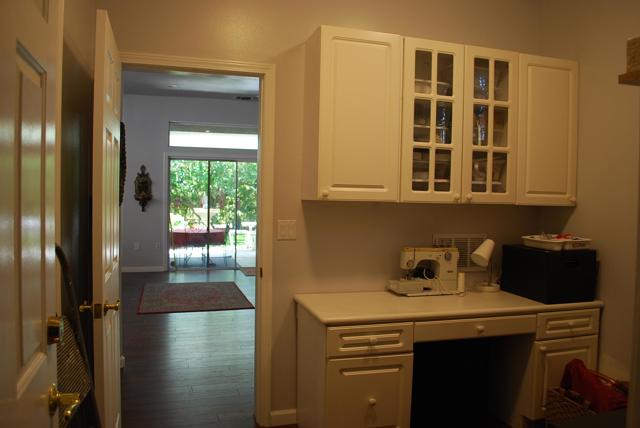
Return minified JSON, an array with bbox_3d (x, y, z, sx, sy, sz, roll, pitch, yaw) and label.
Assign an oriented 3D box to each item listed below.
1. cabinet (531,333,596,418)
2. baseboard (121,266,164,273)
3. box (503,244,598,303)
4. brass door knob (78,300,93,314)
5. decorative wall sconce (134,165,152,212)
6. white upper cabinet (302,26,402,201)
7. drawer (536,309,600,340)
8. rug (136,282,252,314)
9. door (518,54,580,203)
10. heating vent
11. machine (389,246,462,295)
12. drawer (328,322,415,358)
[{"bbox_3d":[1.434,0.944,2.790,0.457,0.443,0.033,0,2,-18],"label":"cabinet"},{"bbox_3d":[-3.150,0.984,8.506,0.738,0.094,0.020,0,2,-18],"label":"baseboard"},{"bbox_3d":[1.420,0.366,3.026,0.385,0.295,0.430,0,2,-18],"label":"box"},{"bbox_3d":[-0.893,0.358,1.830,0.056,0.052,0.075,0,2,-17],"label":"brass door knob"},{"bbox_3d":[-3.086,-0.444,8.415,0.293,0.837,0.130,0,2,-18],"label":"decorative wall sconce"},{"bbox_3d":[0.182,-0.531,2.756,0.483,0.920,0.316,0,2,-18],"label":"white upper cabinet"},{"bbox_3d":[1.388,0.634,2.941,0.457,0.154,0.380,0,2,-18],"label":"drawer"},{"bbox_3d":[-1.689,1.081,6.438,1.333,0.012,1.931,0,2,-17],"label":"rug"},{"bbox_3d":[1.397,-0.506,2.947,0.470,0.909,0.027,0,2,-17],"label":"door"},{"bbox_3d":[0.942,0.260,3.179,0.415,0.257,0.025,0,2,-18],"label":"heating vent"},{"bbox_3d":[0.632,0.342,2.940,0.452,0.284,0.186,0,2,-17],"label":"machine"},{"bbox_3d":[0.209,0.627,2.566,0.469,0.154,0.380,0,2,-18],"label":"drawer"}]

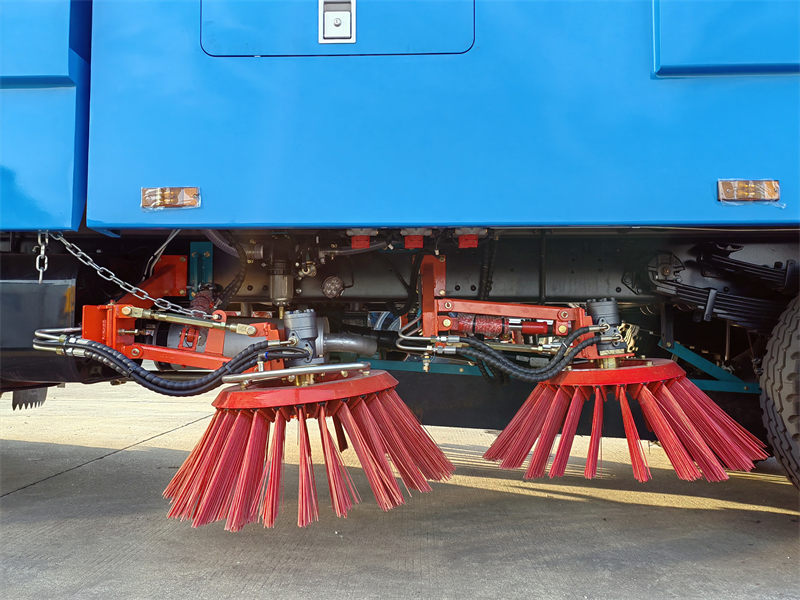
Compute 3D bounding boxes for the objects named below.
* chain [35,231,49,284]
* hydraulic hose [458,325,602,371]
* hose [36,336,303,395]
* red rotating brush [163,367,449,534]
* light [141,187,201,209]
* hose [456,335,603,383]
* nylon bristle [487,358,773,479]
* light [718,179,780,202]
[{"bbox_3d":[-0.958,-0.116,1.670,0.036,0.148,0.033,0,-3,2],"label":"chain"},{"bbox_3d":[0.393,0.143,1.880,0.435,0.140,0.100,0,-3,2],"label":"hydraulic hose"},{"bbox_3d":[-0.670,0.195,1.830,0.810,0.178,0.140,0,-3,2],"label":"hose"},{"bbox_3d":[-0.283,0.394,1.955,0.880,0.310,0.880,-5,-1,2],"label":"red rotating brush"},{"bbox_3d":[-0.571,-0.256,1.555,0.146,0.049,0.022,0,-3,2],"label":"light"},{"bbox_3d":[0.390,0.176,1.880,0.440,0.146,0.100,0,-3,2],"label":"hose"},{"bbox_3d":[0.678,0.344,1.985,0.830,0.275,0.830,-3,-3,2],"label":"nylon bristle"},{"bbox_3d":[0.845,-0.265,1.510,0.146,0.049,0.022,0,-3,2],"label":"light"}]

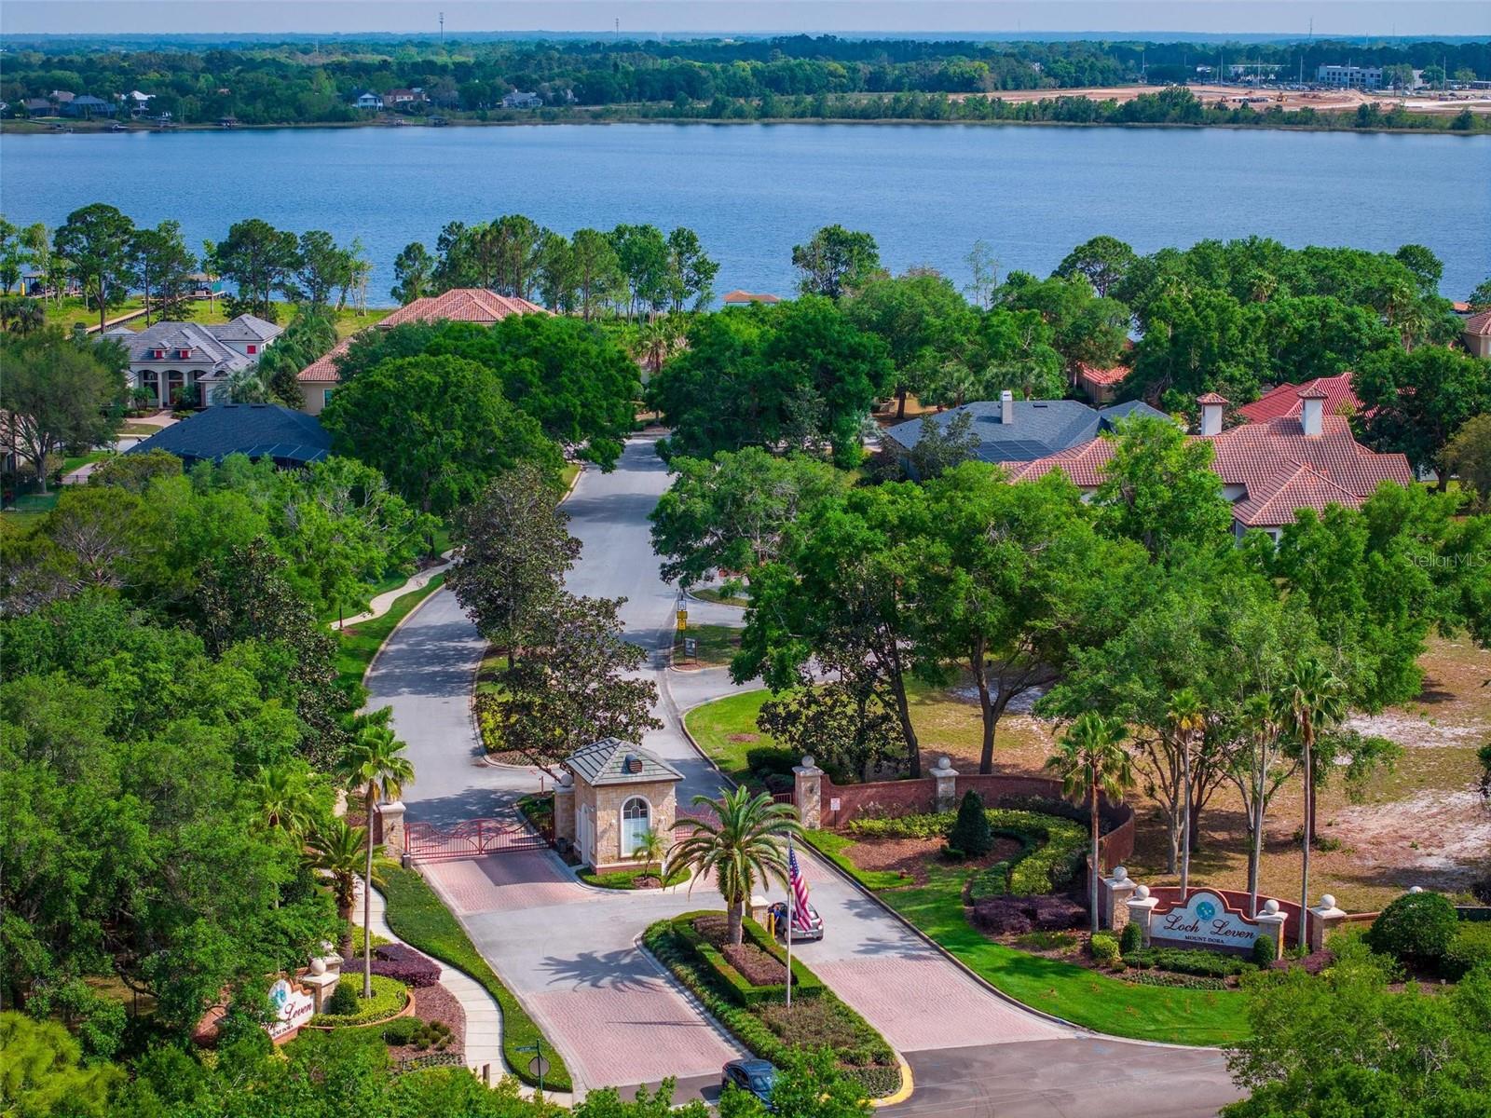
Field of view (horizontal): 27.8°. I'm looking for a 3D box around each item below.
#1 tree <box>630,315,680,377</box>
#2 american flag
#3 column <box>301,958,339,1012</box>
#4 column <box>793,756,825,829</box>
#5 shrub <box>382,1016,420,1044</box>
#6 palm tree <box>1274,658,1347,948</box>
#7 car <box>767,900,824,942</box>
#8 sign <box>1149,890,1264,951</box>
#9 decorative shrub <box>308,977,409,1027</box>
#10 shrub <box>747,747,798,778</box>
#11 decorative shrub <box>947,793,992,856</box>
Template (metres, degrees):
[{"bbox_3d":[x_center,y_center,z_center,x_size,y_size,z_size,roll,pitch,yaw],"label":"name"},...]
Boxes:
[{"bbox_3d":[-10.827,-25.447,360.988,5.200,7.000,5.200,0,10,0],"label":"tree"},{"bbox_3d":[2.436,14.485,133.123,1.100,3.889,0.500,0,10,0],"label":"american flag"},{"bbox_3d":[-18.414,18.498,130.696,1.150,2.850,1.150,5,11,29],"label":"column"},{"bbox_3d":[3.249,11.902,154.564,1.300,3.780,1.300,-3,10,-17],"label":"column"},{"bbox_3d":[-13.887,19.085,122.399,1.400,0.780,1.300,-3,10,-17],"label":"shrub"},{"bbox_3d":[26.184,11.339,139.703,3.400,13.840,3.400,2,10,10],"label":"palm tree"},{"bbox_3d":[2.187,16.928,143.688,1.780,1.450,4.500,-3,11,-19],"label":"car"},{"bbox_3d":[21.423,16.777,139.930,5.300,3.050,0.450,5,11,24],"label":"sign"},{"bbox_3d":[-17.266,19.627,133.675,4.392,0.900,5.020,0,10,0],"label":"decorative shrub"},{"bbox_3d":[1.575,11.094,166.311,2.900,1.300,1.500,-3,10,-17],"label":"shrub"},{"bbox_3d":[11.747,13.668,156.846,2.200,3.310,2.200,0,10,0],"label":"decorative shrub"}]

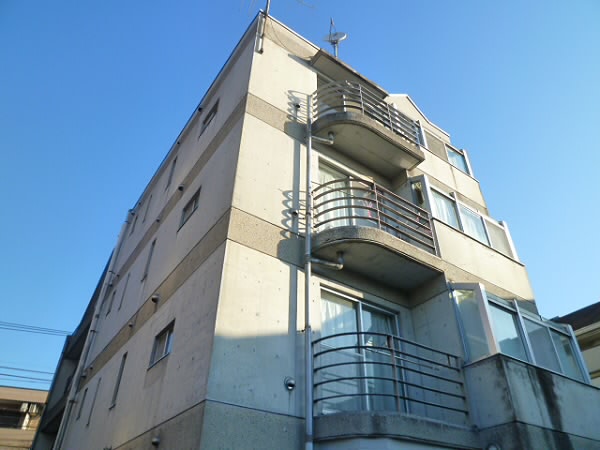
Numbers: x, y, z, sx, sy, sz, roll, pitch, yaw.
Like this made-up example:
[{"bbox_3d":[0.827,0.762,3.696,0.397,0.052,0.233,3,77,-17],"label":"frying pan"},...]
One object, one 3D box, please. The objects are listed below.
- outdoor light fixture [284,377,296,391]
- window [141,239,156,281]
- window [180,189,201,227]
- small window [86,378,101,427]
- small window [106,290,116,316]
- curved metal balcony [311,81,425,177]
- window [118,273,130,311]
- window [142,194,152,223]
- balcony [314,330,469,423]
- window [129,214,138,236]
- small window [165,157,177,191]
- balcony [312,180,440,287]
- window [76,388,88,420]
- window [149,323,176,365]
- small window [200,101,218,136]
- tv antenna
[{"bbox_3d":[-0.112,2.011,5.494,0.135,0.140,0.100,24,-43,-27],"label":"outdoor light fixture"},{"bbox_3d":[-3.520,0.838,10.290,0.100,1.060,0.350,24,-43,-27],"label":"window"},{"bbox_3d":[-2.165,-0.311,8.743,0.100,0.540,0.880,24,-43,-27],"label":"window"},{"bbox_3d":[-4.564,3.918,9.606,0.120,1.030,0.170,24,-42,-27],"label":"small window"},{"bbox_3d":[-5.470,2.276,12.565,0.120,0.680,0.320,24,-42,-27],"label":"small window"},{"bbox_3d":[1.401,-2.079,9.098,2.230,1.330,0.880,23,-42,-26],"label":"curved metal balcony"},{"bbox_3d":[-4.652,1.778,11.479,0.120,1.060,0.170,24,-42,-27],"label":"window"},{"bbox_3d":[-4.644,-0.465,13.370,0.100,1.000,0.270,24,-43,-27],"label":"window"},{"bbox_3d":[1.280,2.183,5.987,2.080,0.980,0.890,24,-43,-27],"label":"balcony"},{"bbox_3d":[-5.595,0.025,14.592,0.120,0.660,0.300,24,-42,-27],"label":"window"},{"bbox_3d":[-3.614,-1.432,12.164,0.120,1.040,0.330,24,-42,-27],"label":"small window"},{"bbox_3d":[1.354,0.116,7.621,2.190,1.410,0.890,24,-43,-27],"label":"balcony"},{"bbox_3d":[-5.307,4.384,10.583,0.120,0.680,0.300,24,-42,-27],"label":"window"},{"bbox_3d":[-2.156,1.943,6.934,0.100,0.540,0.840,24,-43,-27],"label":"window"},{"bbox_3d":[-2.120,-2.588,10.473,0.100,0.440,0.850,24,-43,-27],"label":"small window"},{"bbox_3d":[0.933,-4.755,11.229,0.550,1.300,0.600,-3,-37,6],"label":"tv antenna"}]

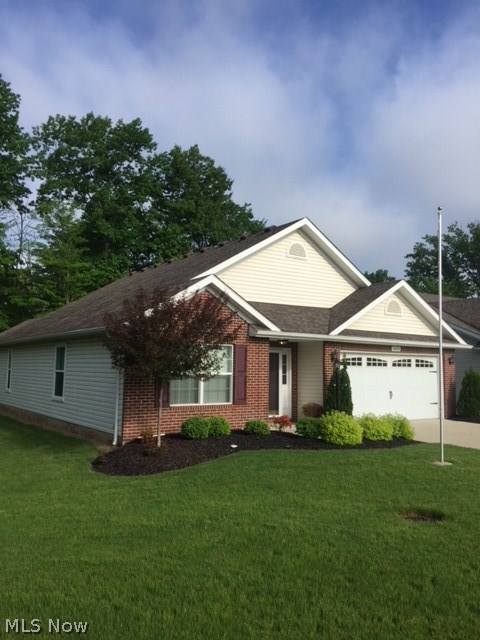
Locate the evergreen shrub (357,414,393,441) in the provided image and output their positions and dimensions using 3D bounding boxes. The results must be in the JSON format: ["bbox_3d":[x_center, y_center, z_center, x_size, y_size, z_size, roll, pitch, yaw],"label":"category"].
[{"bbox_3d":[3.230,2.603,12.918,0.925,0.644,0.880,1,-5,0],"label":"evergreen shrub"}]

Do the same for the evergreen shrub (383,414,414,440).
[{"bbox_3d":[3.931,2.661,13.315,0.853,0.620,0.840,1,-5,0],"label":"evergreen shrub"}]

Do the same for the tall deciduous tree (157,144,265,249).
[{"bbox_3d":[-2.584,-4.412,43.596,8.461,20.423,9.000,1,-5,0],"label":"tall deciduous tree"}]

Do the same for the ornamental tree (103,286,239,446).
[{"bbox_3d":[-1.399,0.959,10.806,2.739,3.302,2.550,1,-5,0],"label":"ornamental tree"}]

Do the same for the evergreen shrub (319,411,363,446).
[{"bbox_3d":[2.242,2.424,11.929,0.989,0.769,0.950,1,-5,0],"label":"evergreen shrub"}]

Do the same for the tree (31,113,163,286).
[{"bbox_3d":[-10.529,-5.065,38.625,9.307,20.591,9.500,1,-5,0],"label":"tree"}]

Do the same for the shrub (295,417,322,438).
[{"bbox_3d":[1.673,2.614,13.015,0.711,0.538,0.740,1,-5,0],"label":"shrub"}]

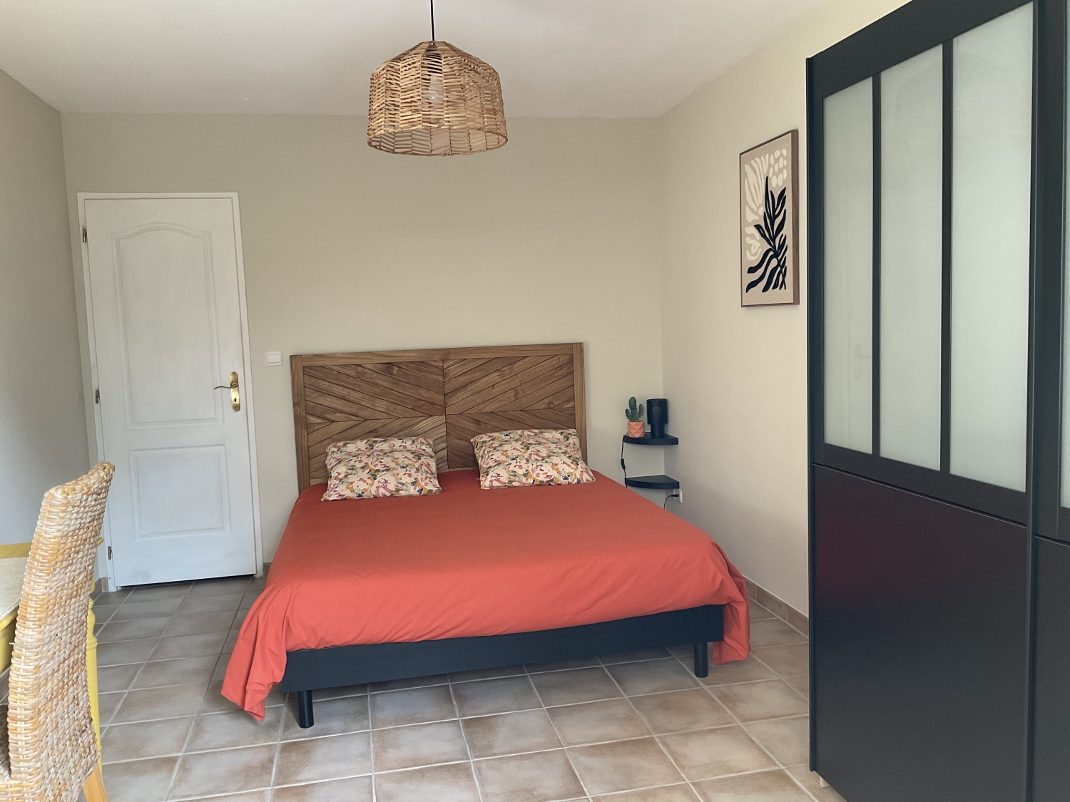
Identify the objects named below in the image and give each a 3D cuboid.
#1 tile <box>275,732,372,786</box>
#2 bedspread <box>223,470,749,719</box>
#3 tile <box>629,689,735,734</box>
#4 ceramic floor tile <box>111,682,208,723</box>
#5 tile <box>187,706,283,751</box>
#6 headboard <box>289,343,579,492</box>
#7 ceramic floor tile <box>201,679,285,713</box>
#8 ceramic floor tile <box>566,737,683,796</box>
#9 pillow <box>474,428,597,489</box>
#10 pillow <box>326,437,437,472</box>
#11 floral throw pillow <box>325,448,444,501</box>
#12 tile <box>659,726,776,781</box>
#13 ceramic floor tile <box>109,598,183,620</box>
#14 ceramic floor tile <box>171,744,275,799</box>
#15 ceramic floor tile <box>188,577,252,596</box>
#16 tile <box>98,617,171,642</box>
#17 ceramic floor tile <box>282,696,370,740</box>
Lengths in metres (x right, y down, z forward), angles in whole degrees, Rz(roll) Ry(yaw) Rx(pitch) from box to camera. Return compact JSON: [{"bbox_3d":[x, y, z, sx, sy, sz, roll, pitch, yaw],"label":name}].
[{"bbox_3d":[-0.677,1.157,2.891,0.296,0.012,0.296,-3,6,-12],"label":"tile"},{"bbox_3d":[-0.324,0.709,4.126,1.955,0.514,2.025,-3,6,-12],"label":"bedspread"},{"bbox_3d":[0.513,1.087,3.132,0.298,0.010,0.298,-3,6,-12],"label":"tile"},{"bbox_3d":[-1.387,1.130,3.340,0.297,0.010,0.297,-3,5,-12],"label":"ceramic floor tile"},{"bbox_3d":[-1.030,1.139,3.106,0.297,0.010,0.297,-3,5,-12],"label":"tile"},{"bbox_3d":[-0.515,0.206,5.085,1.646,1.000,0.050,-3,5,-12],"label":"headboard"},{"bbox_3d":[-1.098,1.120,3.421,0.298,0.010,0.298,-3,6,-12],"label":"ceramic floor tile"},{"bbox_3d":[0.277,1.132,2.777,0.296,0.012,0.296,-3,6,-12],"label":"ceramic floor tile"},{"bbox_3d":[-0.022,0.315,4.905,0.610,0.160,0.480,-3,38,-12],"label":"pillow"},{"bbox_3d":[-0.824,0.347,4.821,0.600,0.400,0.160,-3,-38,-12],"label":"pillow"},{"bbox_3d":[-0.785,0.365,4.607,0.572,0.128,0.486,-3,24,-12],"label":"floral throw pillow"},{"bbox_3d":[0.571,1.107,2.820,0.297,0.010,0.297,-3,5,-12],"label":"tile"},{"bbox_3d":[-1.930,1.046,4.457,0.297,0.010,0.297,-3,5,-12],"label":"ceramic floor tile"},{"bbox_3d":[-0.968,1.165,2.811,0.297,0.010,0.297,-3,5,-12],"label":"ceramic floor tile"},{"bbox_3d":[-1.696,1.004,4.812,0.297,0.010,0.297,-3,5,-12],"label":"ceramic floor tile"},{"bbox_3d":[-1.880,1.077,4.188,0.298,0.010,0.298,-3,6,-12],"label":"tile"},{"bbox_3d":[-0.739,1.129,3.185,0.298,0.010,0.298,-3,6,-12],"label":"ceramic floor tile"}]

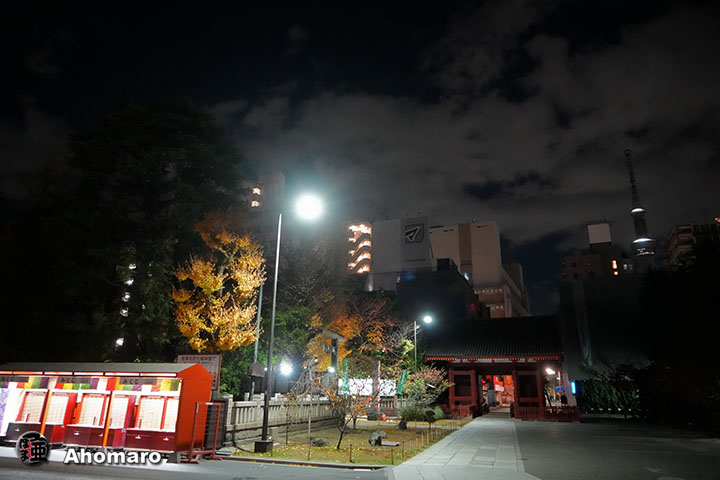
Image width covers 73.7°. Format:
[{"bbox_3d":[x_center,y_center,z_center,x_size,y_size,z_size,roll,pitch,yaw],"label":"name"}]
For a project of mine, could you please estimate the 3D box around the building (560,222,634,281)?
[{"bbox_3d":[53.697,17.376,106.073,14.500,37.000,14.000,-5,-19,16],"label":"building"}]

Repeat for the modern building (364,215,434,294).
[{"bbox_3d":[11.078,16.159,108.645,15.000,40.000,16.000,-5,-19,16],"label":"modern building"}]

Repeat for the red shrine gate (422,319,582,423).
[{"bbox_3d":[11.387,10.812,41.198,11.200,8.400,8.200,-5,-19,16],"label":"red shrine gate"}]

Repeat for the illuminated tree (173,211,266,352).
[{"bbox_3d":[-6.009,3.190,20.658,4.300,9.800,4.300,-5,-19,16],"label":"illuminated tree"}]

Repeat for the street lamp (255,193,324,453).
[{"bbox_3d":[-2.317,2.477,15.596,1.500,8.100,0.500,-5,-19,16],"label":"street lamp"}]

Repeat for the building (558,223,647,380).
[{"bbox_3d":[30.066,10.574,58.554,10.000,20.000,14.000,-5,-19,16],"label":"building"}]

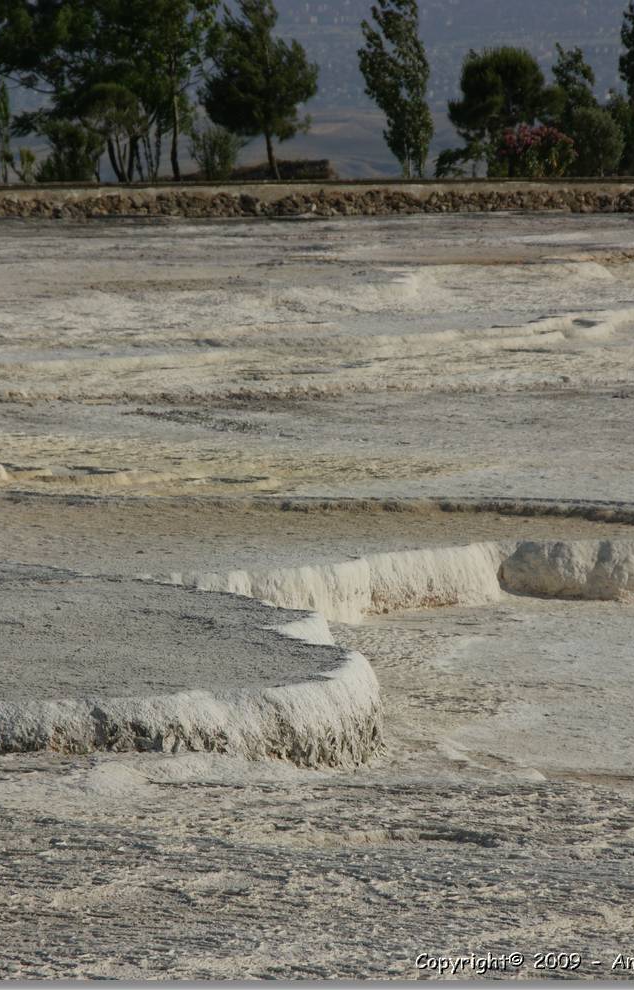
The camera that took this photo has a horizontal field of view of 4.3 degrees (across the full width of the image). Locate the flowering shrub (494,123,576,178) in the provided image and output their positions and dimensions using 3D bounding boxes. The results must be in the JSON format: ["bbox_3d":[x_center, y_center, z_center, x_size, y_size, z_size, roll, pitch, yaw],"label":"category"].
[{"bbox_3d":[6.505,-10.265,250.000,2.450,1.720,2.080,0,4,0],"label":"flowering shrub"}]

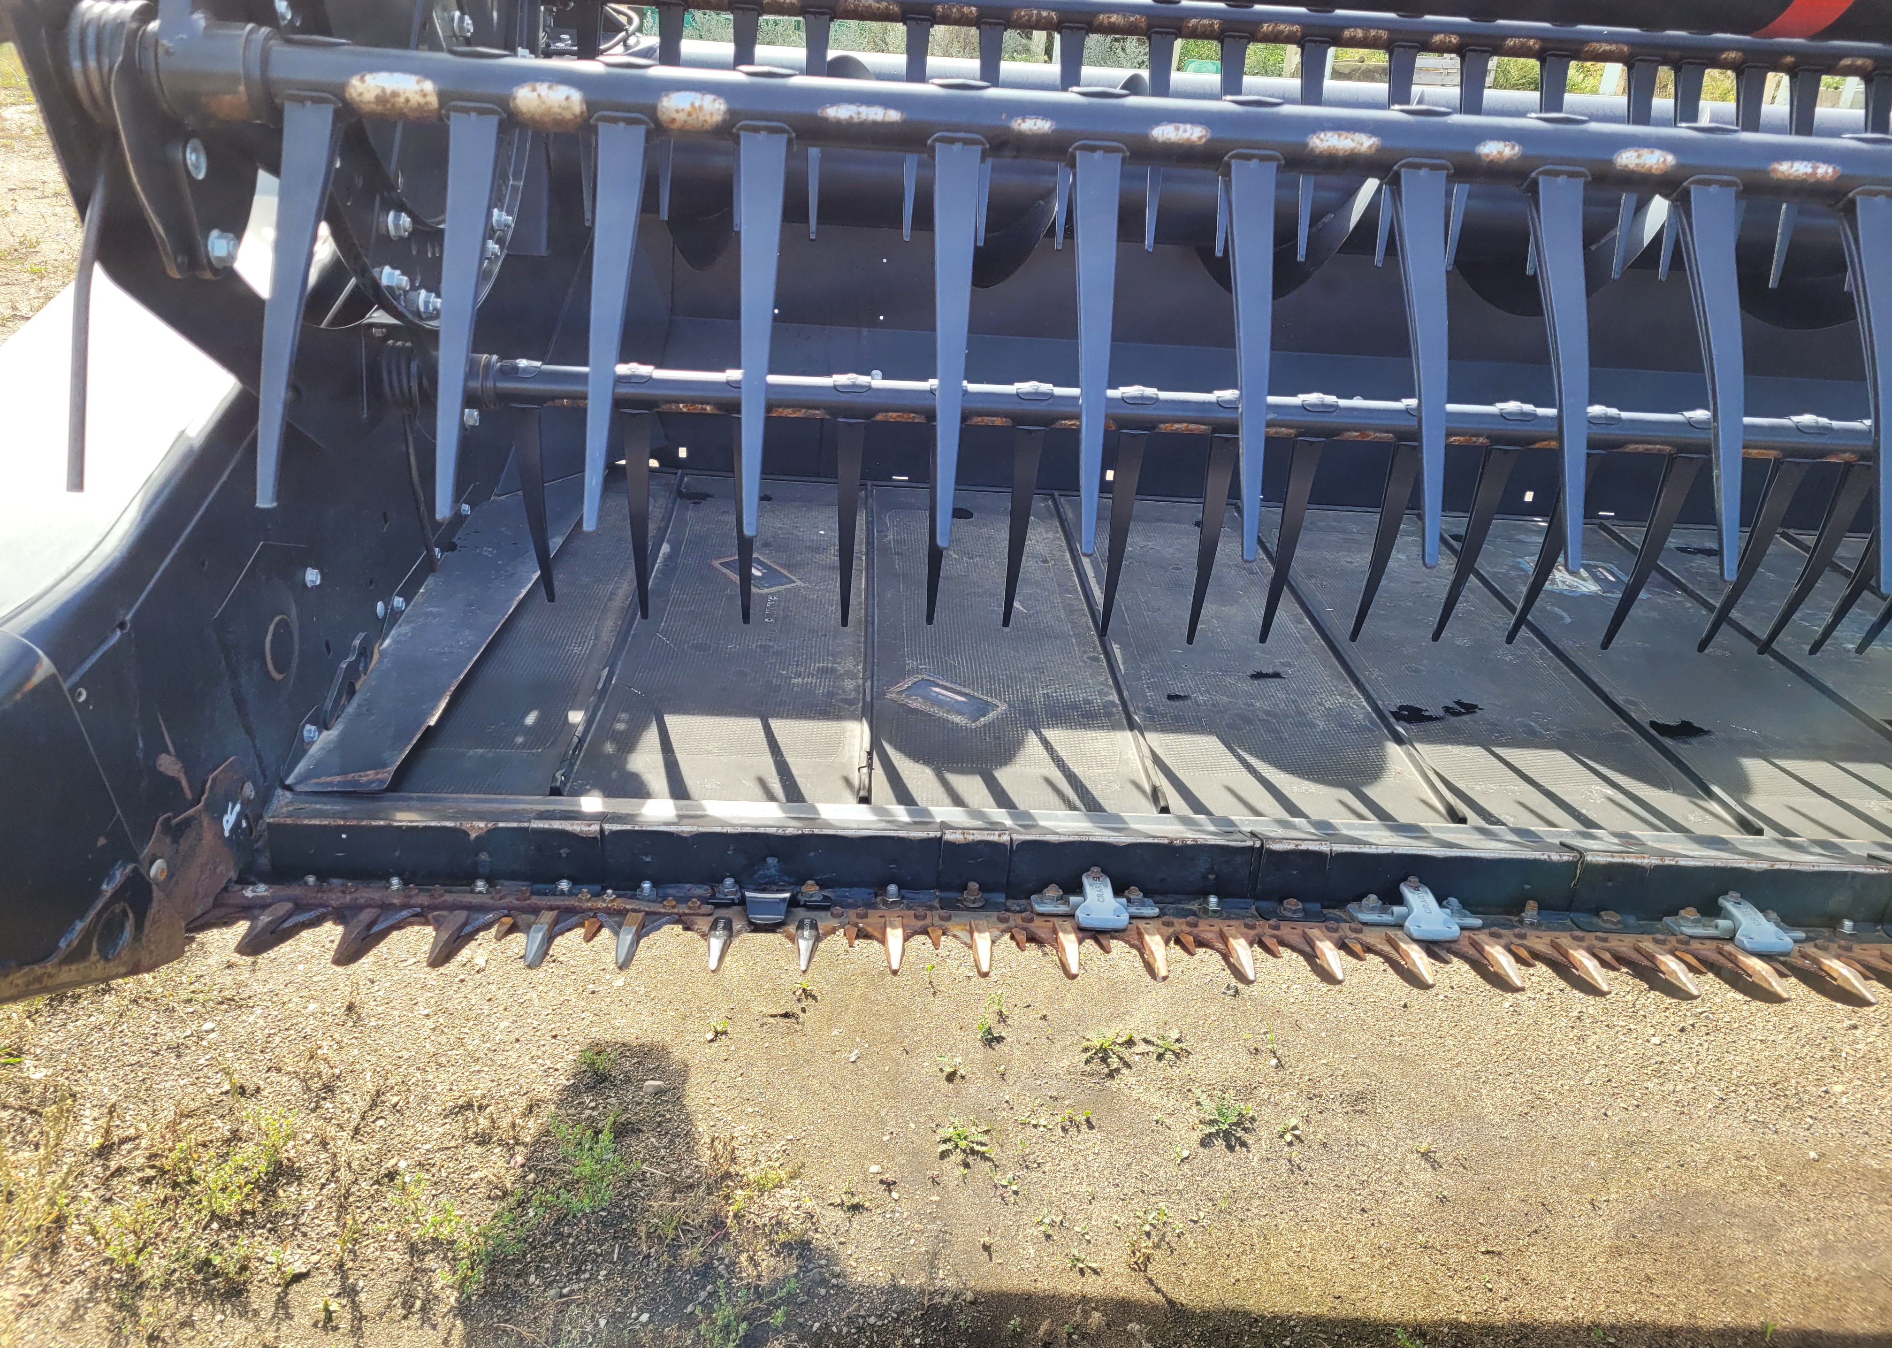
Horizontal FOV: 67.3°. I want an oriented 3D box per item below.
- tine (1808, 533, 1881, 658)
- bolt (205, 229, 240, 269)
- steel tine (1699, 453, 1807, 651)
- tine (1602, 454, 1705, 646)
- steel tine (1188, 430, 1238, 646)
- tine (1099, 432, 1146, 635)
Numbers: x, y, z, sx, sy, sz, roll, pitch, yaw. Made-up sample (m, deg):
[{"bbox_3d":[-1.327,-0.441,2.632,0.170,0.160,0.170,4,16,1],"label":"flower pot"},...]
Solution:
[{"bbox_3d":[1.029,-0.125,1.601,0.031,0.252,0.030,2,38,-3],"label":"tine"},{"bbox_3d":[-0.490,-0.288,0.965,0.018,0.026,0.026,2,27,-3],"label":"bolt"},{"bbox_3d":[0.894,-0.130,1.594,0.031,0.257,0.030,3,37,-3],"label":"steel tine"},{"bbox_3d":[0.796,-0.137,1.617,0.031,0.266,0.030,2,38,-3],"label":"tine"},{"bbox_3d":[0.292,-0.147,1.590,0.031,0.275,0.030,1,36,-2],"label":"steel tine"},{"bbox_3d":[0.192,-0.153,1.585,0.031,0.272,0.030,2,37,-3],"label":"tine"}]

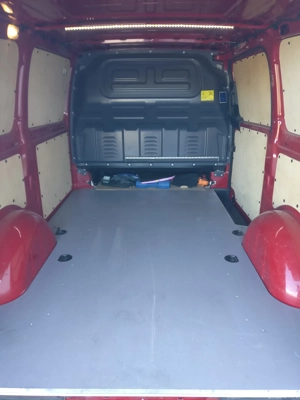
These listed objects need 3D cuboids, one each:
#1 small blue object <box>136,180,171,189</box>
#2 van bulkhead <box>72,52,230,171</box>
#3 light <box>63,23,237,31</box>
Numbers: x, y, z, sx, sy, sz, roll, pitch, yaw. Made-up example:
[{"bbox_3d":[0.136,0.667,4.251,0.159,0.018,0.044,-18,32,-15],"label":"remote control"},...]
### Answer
[{"bbox_3d":[0.039,-0.169,3.533,0.370,0.078,0.095,0,18,1],"label":"small blue object"},{"bbox_3d":[0.000,-0.847,3.164,1.560,1.120,0.180,0,18,1],"label":"van bulkhead"},{"bbox_3d":[-0.004,-1.038,1.938,1.010,0.030,0.018,0,18,1],"label":"light"}]

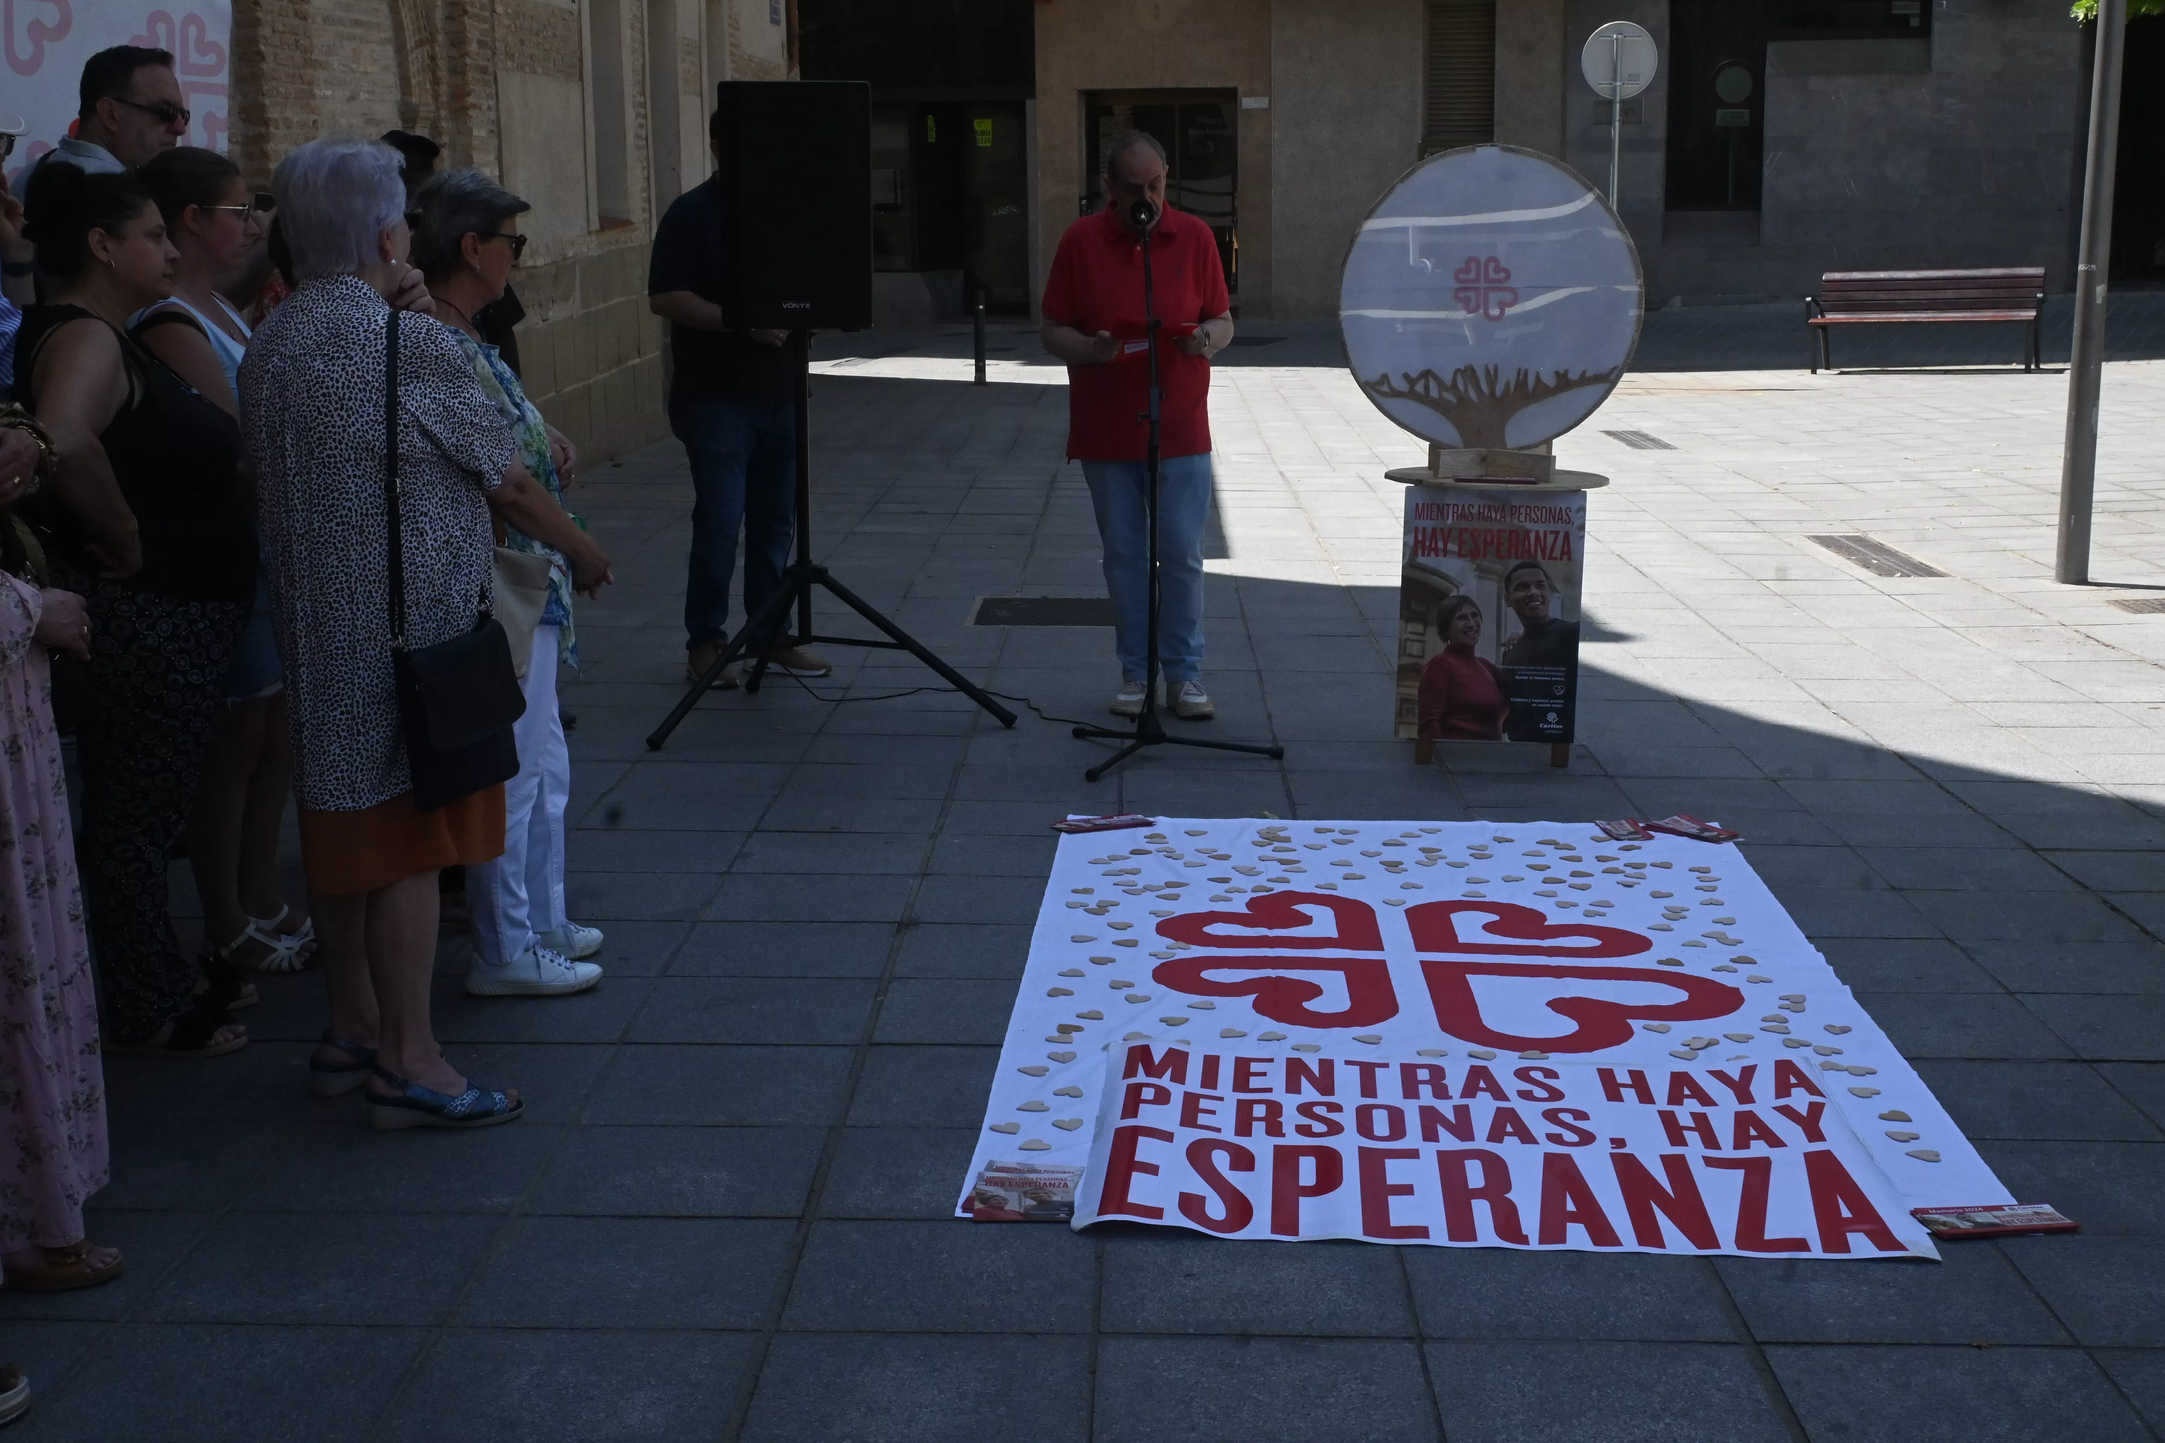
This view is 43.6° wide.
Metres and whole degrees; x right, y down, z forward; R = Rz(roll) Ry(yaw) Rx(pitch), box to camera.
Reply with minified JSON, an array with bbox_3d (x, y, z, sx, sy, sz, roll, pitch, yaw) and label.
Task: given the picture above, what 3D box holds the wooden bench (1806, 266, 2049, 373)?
[{"bbox_3d":[7.223,-3.450,23.205,1.860,0.830,0.620,5,12,24],"label":"wooden bench"}]

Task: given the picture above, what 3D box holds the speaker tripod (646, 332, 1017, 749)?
[{"bbox_3d":[-0.670,-0.564,7.936,0.950,1.170,0.950,2,11,11],"label":"speaker tripod"}]

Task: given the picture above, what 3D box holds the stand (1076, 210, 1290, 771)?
[{"bbox_3d":[0.282,-0.664,7.482,0.572,1.530,0.670,-1,11,-3],"label":"stand"}]

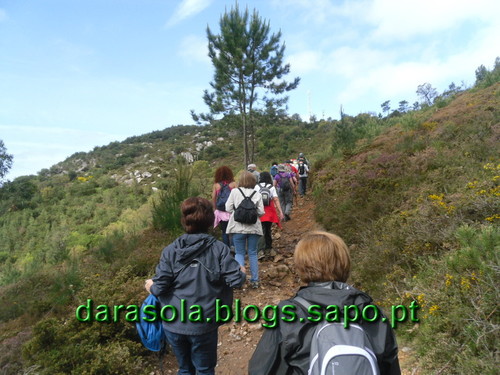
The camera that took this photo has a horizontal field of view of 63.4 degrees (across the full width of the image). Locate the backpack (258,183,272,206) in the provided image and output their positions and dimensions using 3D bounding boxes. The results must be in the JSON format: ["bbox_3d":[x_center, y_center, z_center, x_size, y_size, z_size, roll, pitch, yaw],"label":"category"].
[{"bbox_3d":[0.270,0.120,7.000,0.260,0.410,0.170,0,-2,6],"label":"backpack"}]

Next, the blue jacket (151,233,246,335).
[{"bbox_3d":[-0.348,0.641,2.730,0.630,0.670,0.370,0,0,0],"label":"blue jacket"}]

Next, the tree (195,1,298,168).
[{"bbox_3d":[-0.220,-4.650,20.000,5.200,8.800,5.000,0,-2,0],"label":"tree"}]

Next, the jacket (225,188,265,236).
[{"bbox_3d":[-0.060,0.320,5.500,0.530,0.660,0.350,0,-2,3],"label":"jacket"}]

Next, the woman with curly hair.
[{"bbox_3d":[-0.450,0.410,7.300,0.470,1.620,0.420,0,-2,5],"label":"woman with curly hair"}]

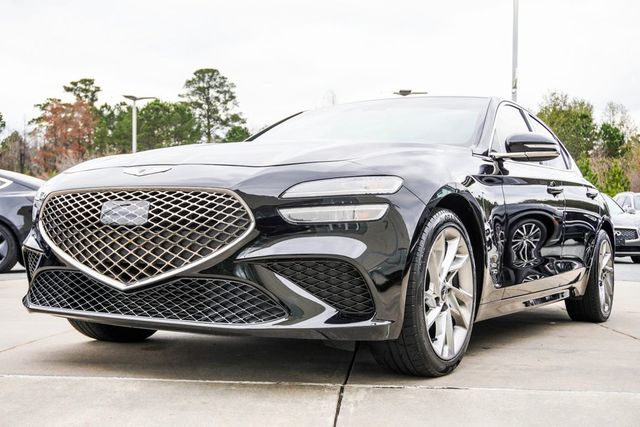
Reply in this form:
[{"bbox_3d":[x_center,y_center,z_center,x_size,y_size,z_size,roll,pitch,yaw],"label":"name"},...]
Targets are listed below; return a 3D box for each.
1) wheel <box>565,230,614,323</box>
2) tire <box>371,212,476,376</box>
[{"bbox_3d":[1.908,0.438,5.437,0.260,0.660,0.660,0,-3,32],"label":"wheel"},{"bbox_3d":[0.419,0.311,3.028,0.234,0.660,0.660,0,-3,32],"label":"tire"}]

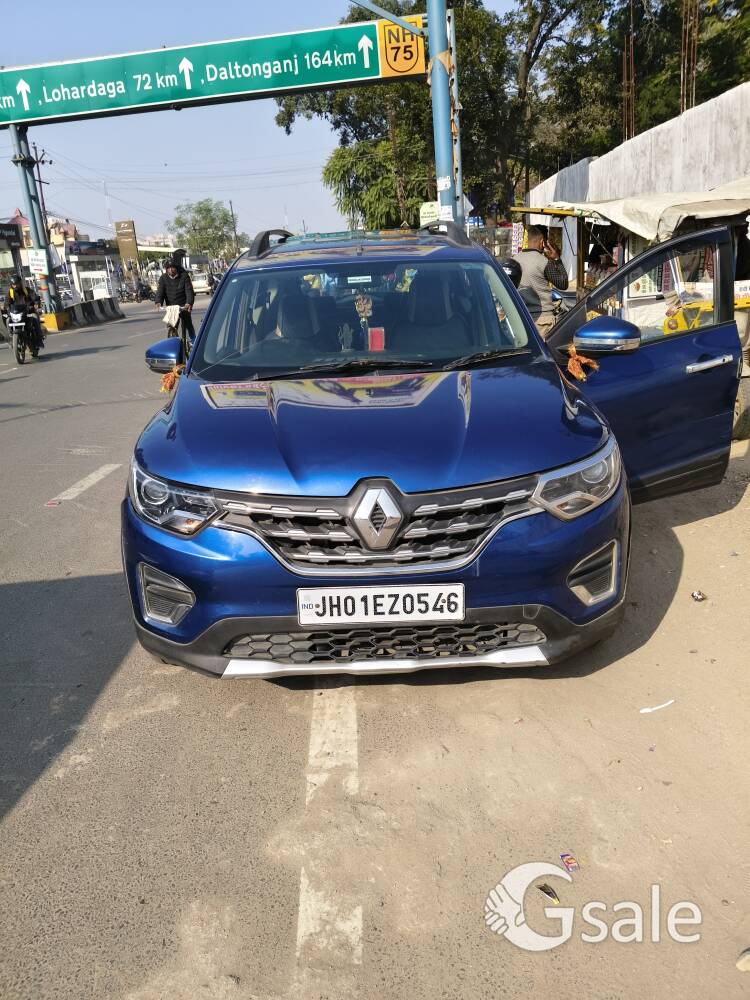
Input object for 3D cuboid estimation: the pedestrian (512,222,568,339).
[{"bbox_3d":[1.455,-1.545,6.698,0.500,1.700,0.360,6,19,26],"label":"pedestrian"}]

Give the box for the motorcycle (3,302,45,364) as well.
[{"bbox_3d":[-6.916,-3.291,14.744,0.750,1.100,1.950,-7,17,-13],"label":"motorcycle"}]

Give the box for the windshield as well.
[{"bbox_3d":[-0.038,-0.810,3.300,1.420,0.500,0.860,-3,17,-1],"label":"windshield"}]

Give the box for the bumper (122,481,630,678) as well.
[{"bbox_3d":[0.015,0.216,2.440,1.700,0.620,0.500,-3,17,-1],"label":"bumper"}]

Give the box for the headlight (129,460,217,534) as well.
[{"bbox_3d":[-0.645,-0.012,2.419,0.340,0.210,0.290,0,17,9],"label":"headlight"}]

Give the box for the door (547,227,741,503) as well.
[{"bbox_3d":[1.274,-0.620,3.617,1.170,1.280,0.200,-10,18,-23],"label":"door"}]

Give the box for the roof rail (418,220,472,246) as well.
[{"bbox_3d":[0.418,-1.557,4.569,0.120,0.140,1.800,-3,17,-1],"label":"roof rail"}]

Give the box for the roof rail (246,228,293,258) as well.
[{"bbox_3d":[-0.581,-1.513,4.559,0.120,0.140,1.800,-3,17,-1],"label":"roof rail"}]

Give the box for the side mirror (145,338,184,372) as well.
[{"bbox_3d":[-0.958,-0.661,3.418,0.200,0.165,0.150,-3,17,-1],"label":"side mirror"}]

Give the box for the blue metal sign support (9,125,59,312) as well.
[{"bbox_3d":[-10.707,-8.653,23.595,0.600,6.200,0.600,-3,17,0],"label":"blue metal sign support"}]

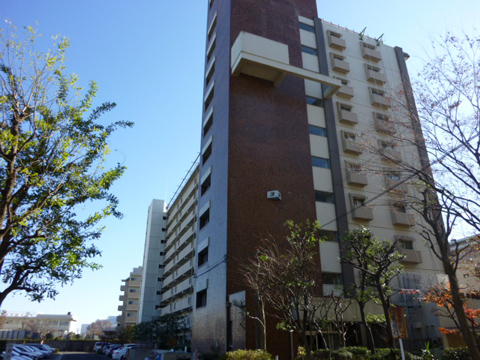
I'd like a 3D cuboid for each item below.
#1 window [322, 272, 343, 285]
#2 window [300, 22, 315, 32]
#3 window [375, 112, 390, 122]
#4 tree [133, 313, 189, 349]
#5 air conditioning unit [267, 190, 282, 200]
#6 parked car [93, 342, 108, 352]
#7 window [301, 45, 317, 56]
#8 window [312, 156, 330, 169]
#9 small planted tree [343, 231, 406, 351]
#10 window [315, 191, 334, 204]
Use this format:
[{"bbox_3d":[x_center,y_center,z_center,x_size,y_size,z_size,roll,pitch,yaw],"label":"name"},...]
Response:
[{"bbox_3d":[6.201,6.595,23.132,1.600,0.730,0.150,9,-26,-20],"label":"window"},{"bbox_3d":[6.319,-14.185,32.379,1.540,0.660,0.150,9,-26,-20],"label":"window"},{"bbox_3d":[13.037,-5.520,31.492,1.470,0.950,0.150,9,-26,-20],"label":"window"},{"bbox_3d":[-9.030,17.811,40.327,5.000,4.050,6.000,9,-26,-20],"label":"tree"},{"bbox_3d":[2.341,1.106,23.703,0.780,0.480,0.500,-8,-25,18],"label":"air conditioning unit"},{"bbox_3d":[-20.624,26.363,54.587,4.400,1.600,1.700,15,-28,-31],"label":"parked car"},{"bbox_3d":[6.293,-11.664,31.252,1.580,0.760,0.150,9,-26,-20],"label":"window"},{"bbox_3d":[6.248,-1.341,26.664,1.600,0.850,0.150,9,-26,-20],"label":"window"},{"bbox_3d":[5.020,4.375,12.941,2.400,5.400,2.200,-8,-25,18],"label":"small planted tree"},{"bbox_3d":[6.252,1.291,25.501,1.640,0.840,0.150,9,-26,-20],"label":"window"}]

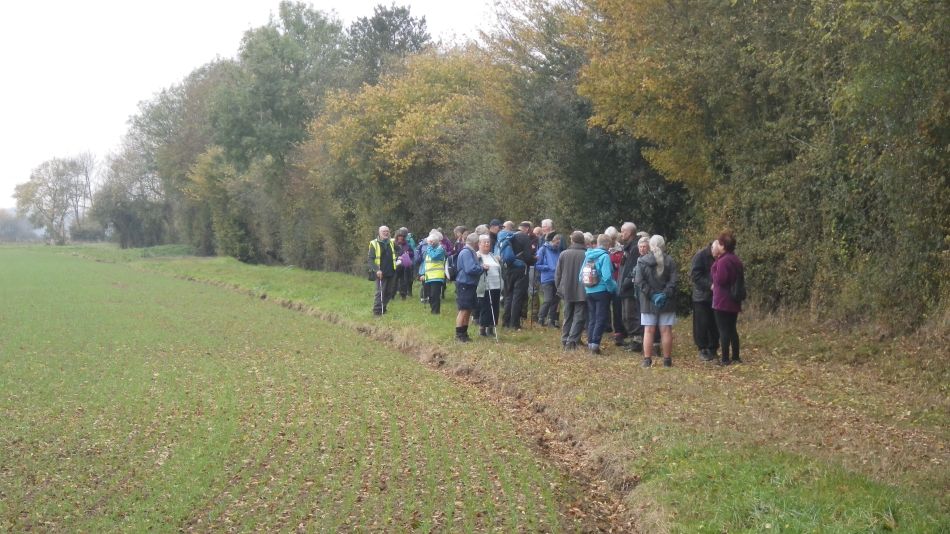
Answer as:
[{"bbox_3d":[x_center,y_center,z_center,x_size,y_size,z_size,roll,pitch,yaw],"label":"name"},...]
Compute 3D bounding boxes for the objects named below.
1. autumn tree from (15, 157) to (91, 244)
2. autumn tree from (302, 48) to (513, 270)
[{"bbox_3d":[-42.483,-6.687,195.000,7.700,8.900,7.000,0,1,0],"label":"autumn tree"},{"bbox_3d":[-2.193,-3.346,63.000,6.800,7.600,6.000,0,1,0],"label":"autumn tree"}]

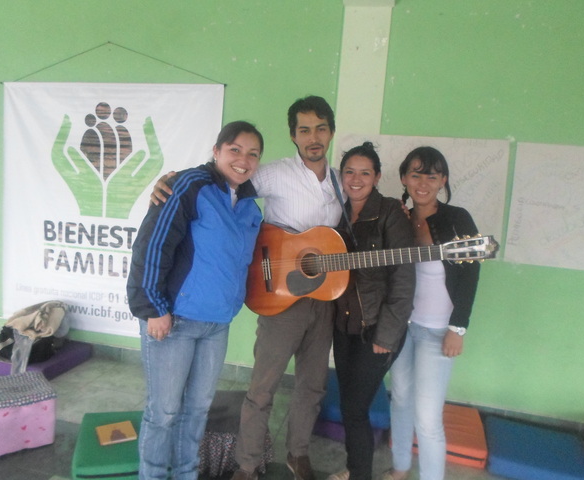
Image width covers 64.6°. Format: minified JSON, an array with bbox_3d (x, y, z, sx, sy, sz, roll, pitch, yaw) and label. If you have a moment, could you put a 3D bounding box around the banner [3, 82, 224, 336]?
[{"bbox_3d":[-1.365,-0.207,3.329,1.770,1.800,0.030,5,6,13],"label":"banner"}]

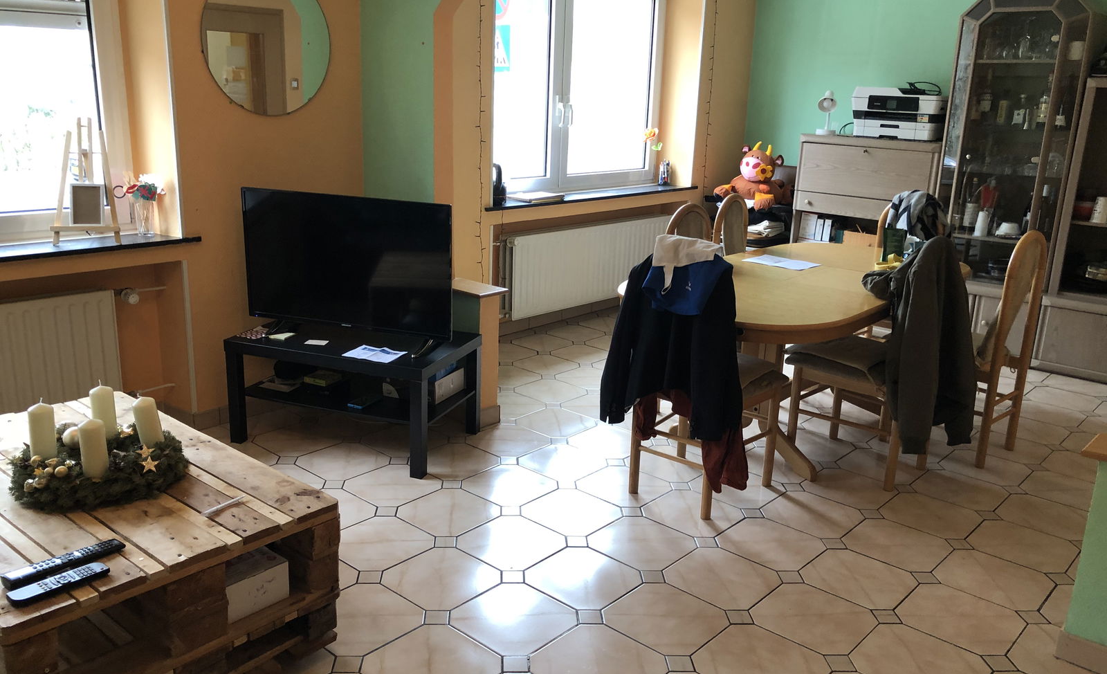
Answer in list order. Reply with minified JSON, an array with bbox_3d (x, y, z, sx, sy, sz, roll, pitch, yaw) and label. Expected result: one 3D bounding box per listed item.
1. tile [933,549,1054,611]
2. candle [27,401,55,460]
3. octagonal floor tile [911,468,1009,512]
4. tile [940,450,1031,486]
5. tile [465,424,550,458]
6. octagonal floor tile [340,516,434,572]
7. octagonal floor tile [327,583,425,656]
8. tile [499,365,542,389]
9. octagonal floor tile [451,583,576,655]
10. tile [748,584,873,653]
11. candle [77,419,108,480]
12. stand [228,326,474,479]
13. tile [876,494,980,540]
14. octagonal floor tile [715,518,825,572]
[{"bbox_3d":[1.438,0.788,2.923,0.312,0.010,0.312,15,20,39],"label":"tile"},{"bbox_3d":[-1.367,0.255,2.398,0.061,0.145,0.061,-3,16,-28],"label":"candle"},{"bbox_3d":[1.631,0.610,3.591,0.312,0.010,0.312,15,20,39],"label":"octagonal floor tile"},{"bbox_3d":[1.849,0.560,3.830,0.315,0.010,0.315,15,20,39],"label":"tile"},{"bbox_3d":[-0.195,0.460,3.914,0.313,0.010,0.313,15,20,39],"label":"tile"},{"bbox_3d":[-0.586,0.693,3.019,0.314,0.010,0.314,15,20,40],"label":"octagonal floor tile"},{"bbox_3d":[-0.561,0.815,2.599,0.310,0.010,0.310,16,21,40],"label":"octagonal floor tile"},{"bbox_3d":[-0.250,0.215,4.774,0.315,0.010,0.315,15,20,39],"label":"tile"},{"bbox_3d":[-0.115,0.822,2.615,0.315,0.010,0.315,15,20,39],"label":"octagonal floor tile"},{"bbox_3d":[0.776,0.835,2.665,0.312,0.010,0.312,15,20,39],"label":"tile"},{"bbox_3d":[-1.178,0.281,2.297,0.062,0.150,0.062,15,20,39],"label":"candle"},{"bbox_3d":[-0.837,0.220,3.833,0.900,0.450,0.550,7,16,18],"label":"stand"},{"bbox_3d":[1.418,0.673,3.364,0.315,0.010,0.315,15,20,39],"label":"tile"},{"bbox_3d":[0.753,0.722,3.114,0.313,0.010,0.313,15,20,39],"label":"octagonal floor tile"}]

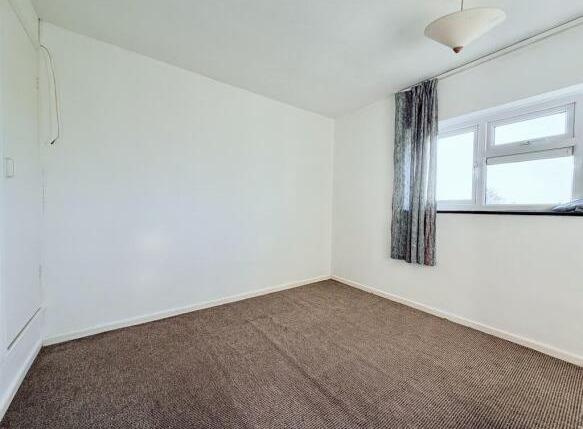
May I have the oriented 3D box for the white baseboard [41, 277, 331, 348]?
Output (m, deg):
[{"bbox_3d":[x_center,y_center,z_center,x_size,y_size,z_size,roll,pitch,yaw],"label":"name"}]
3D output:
[{"bbox_3d":[-0.639,0.955,2.690,3.072,0.070,0.020,0,2,-36],"label":"white baseboard"}]

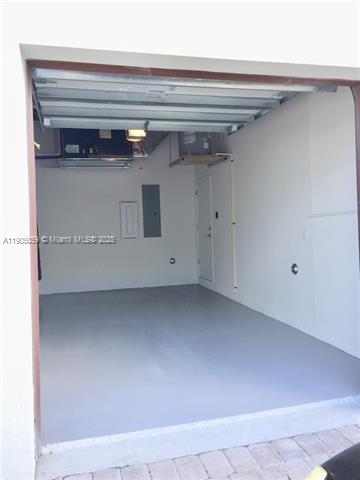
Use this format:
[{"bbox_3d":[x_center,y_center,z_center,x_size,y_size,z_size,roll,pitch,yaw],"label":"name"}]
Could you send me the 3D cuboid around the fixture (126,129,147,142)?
[{"bbox_3d":[-0.625,-1.533,5.740,0.270,0.170,0.220,-2,2,-14],"label":"fixture"}]

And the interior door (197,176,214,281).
[{"bbox_3d":[0.518,-0.208,8.388,0.070,2.050,0.900,-2,2,-14],"label":"interior door"}]

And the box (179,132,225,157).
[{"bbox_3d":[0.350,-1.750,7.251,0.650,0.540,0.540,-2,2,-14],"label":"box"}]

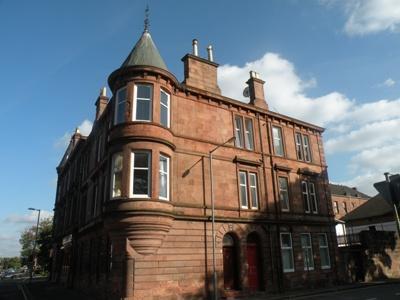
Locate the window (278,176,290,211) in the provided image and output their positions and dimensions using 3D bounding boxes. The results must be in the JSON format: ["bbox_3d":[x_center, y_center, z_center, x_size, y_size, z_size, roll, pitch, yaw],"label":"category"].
[{"bbox_3d":[5.379,2.842,20.055,0.850,2.170,0.150,11,-23,-32],"label":"window"}]

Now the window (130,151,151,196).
[{"bbox_3d":[-2.586,1.096,13.675,0.950,2.080,0.200,2,-18,-10],"label":"window"}]

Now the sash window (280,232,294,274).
[{"bbox_3d":[4.926,5.829,17.740,0.940,2.100,0.200,10,-21,-32],"label":"sash window"}]

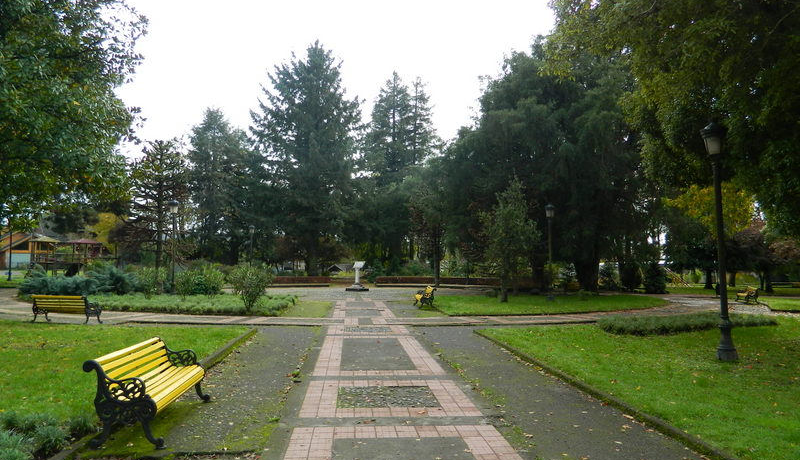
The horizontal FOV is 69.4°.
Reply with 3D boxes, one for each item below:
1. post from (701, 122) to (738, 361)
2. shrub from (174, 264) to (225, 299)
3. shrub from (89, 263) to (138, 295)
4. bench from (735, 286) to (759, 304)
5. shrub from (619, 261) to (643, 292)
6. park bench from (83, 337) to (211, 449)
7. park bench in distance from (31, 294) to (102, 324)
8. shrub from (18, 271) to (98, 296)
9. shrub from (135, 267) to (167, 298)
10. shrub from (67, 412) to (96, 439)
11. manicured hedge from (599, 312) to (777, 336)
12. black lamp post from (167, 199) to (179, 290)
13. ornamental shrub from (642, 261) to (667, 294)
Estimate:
[{"bbox_3d":[5.654,0.189,10.206,0.450,4.150,0.450,0,-4,0],"label":"post"},{"bbox_3d":[-7.912,2.123,22.848,1.900,1.400,1.500,0,-4,0],"label":"shrub"},{"bbox_3d":[-12.541,2.225,25.203,2.100,1.450,2.000,0,-4,0],"label":"shrub"},{"bbox_3d":[17.907,3.307,29.729,0.730,0.775,1.830,-1,-4,16],"label":"bench"},{"bbox_3d":[15.115,3.049,37.889,1.500,2.000,1.500,0,-4,0],"label":"shrub"},{"bbox_3d":[-2.584,1.645,6.176,0.710,0.810,1.930,0,-4,-6],"label":"park bench"},{"bbox_3d":[-9.222,2.204,16.004,1.830,0.775,0.730,-1,-4,15],"label":"park bench in distance"},{"bbox_3d":[-15.662,2.466,26.542,3.600,1.250,2.200,0,-4,0],"label":"shrub"},{"bbox_3d":[-9.759,2.130,22.646,1.250,1.360,1.200,0,-4,0],"label":"shrub"},{"bbox_3d":[-2.995,1.822,5.540,0.300,0.260,0.300,0,-4,0],"label":"shrub"},{"bbox_3d":[7.883,2.479,15.526,5.900,0.320,1.750,2,-4,-28],"label":"manicured hedge"},{"bbox_3d":[-9.173,0.847,23.538,0.460,4.050,0.460,0,-4,0],"label":"black lamp post"},{"bbox_3d":[13.875,2.549,31.563,1.300,1.860,1.300,0,-4,0],"label":"ornamental shrub"}]

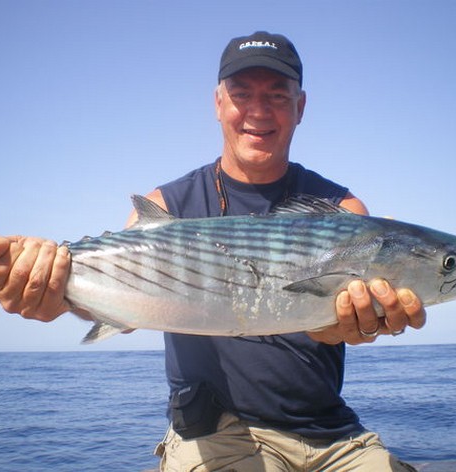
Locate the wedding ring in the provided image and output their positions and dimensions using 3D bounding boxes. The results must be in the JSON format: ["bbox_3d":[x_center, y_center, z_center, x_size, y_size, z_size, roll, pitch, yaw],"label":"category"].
[{"bbox_3d":[0.158,0.107,0.735,0.022,0.004,0.022,-9,30,5],"label":"wedding ring"}]

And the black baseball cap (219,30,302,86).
[{"bbox_3d":[0.060,-0.330,1.240,0.168,0.130,0.255,3,10,5],"label":"black baseball cap"}]

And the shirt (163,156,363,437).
[{"bbox_3d":[0.066,0.128,1.300,0.420,0.580,0.290,-1,-10,2],"label":"shirt"}]

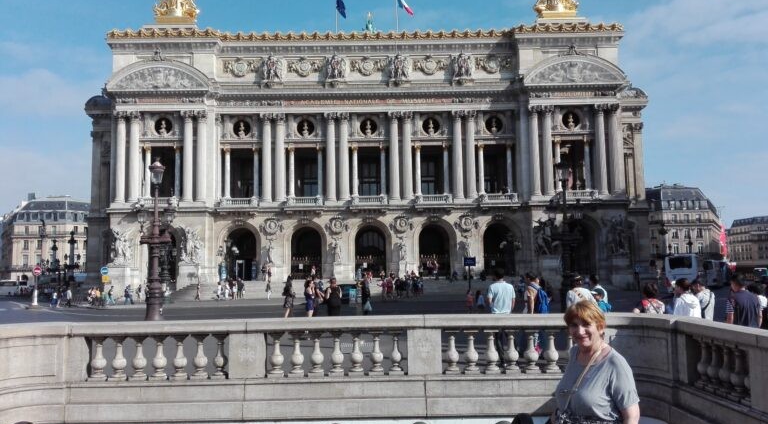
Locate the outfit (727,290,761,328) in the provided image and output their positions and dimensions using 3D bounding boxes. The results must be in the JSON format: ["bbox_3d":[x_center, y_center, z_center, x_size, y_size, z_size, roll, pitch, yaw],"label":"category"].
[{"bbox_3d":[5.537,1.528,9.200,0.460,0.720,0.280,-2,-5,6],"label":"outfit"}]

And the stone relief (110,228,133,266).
[{"bbox_3d":[-28.825,3.817,65.902,2.500,4.123,1.300,-1,-6,0],"label":"stone relief"}]

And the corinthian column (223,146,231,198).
[{"bbox_3d":[-18.390,-4.802,70.388,0.750,6.243,0.750,-1,-6,0],"label":"corinthian column"}]

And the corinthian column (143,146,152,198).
[{"bbox_3d":[-27.041,-4.560,68.489,0.850,6.091,0.850,-1,-6,-1],"label":"corinthian column"}]

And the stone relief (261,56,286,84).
[{"bbox_3d":[-13.267,-16.991,71.272,2.842,3.874,1.100,-1,-6,-2],"label":"stone relief"}]

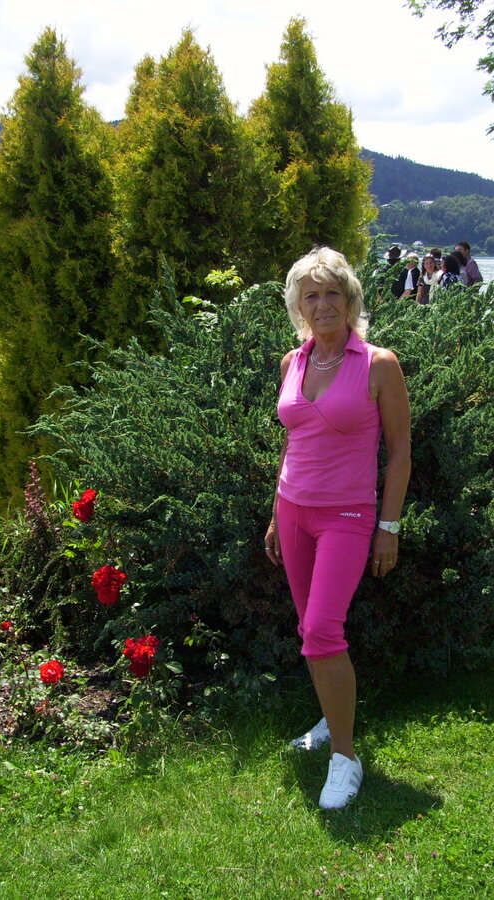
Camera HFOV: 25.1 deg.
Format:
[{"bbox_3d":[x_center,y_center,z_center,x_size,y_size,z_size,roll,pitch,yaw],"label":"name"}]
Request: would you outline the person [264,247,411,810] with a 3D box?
[{"bbox_3d":[0.261,0.221,3.369,0.450,1.640,0.400,5,11,23],"label":"person"}]

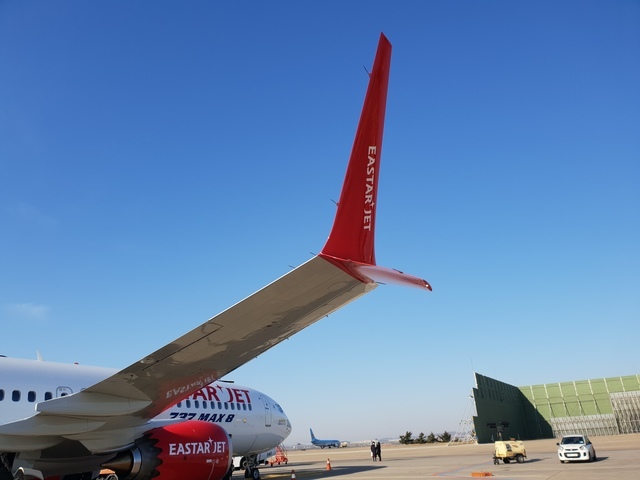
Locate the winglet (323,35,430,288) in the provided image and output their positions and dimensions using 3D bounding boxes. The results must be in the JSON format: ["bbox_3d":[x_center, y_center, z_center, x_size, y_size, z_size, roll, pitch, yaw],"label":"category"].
[{"bbox_3d":[0.650,-0.697,5.708,1.100,2.910,1.750,-16,-26,27],"label":"winglet"}]

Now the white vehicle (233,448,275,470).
[{"bbox_3d":[-6.546,20.023,44.373,2.100,2.000,5.000,-12,-25,19],"label":"white vehicle"}]

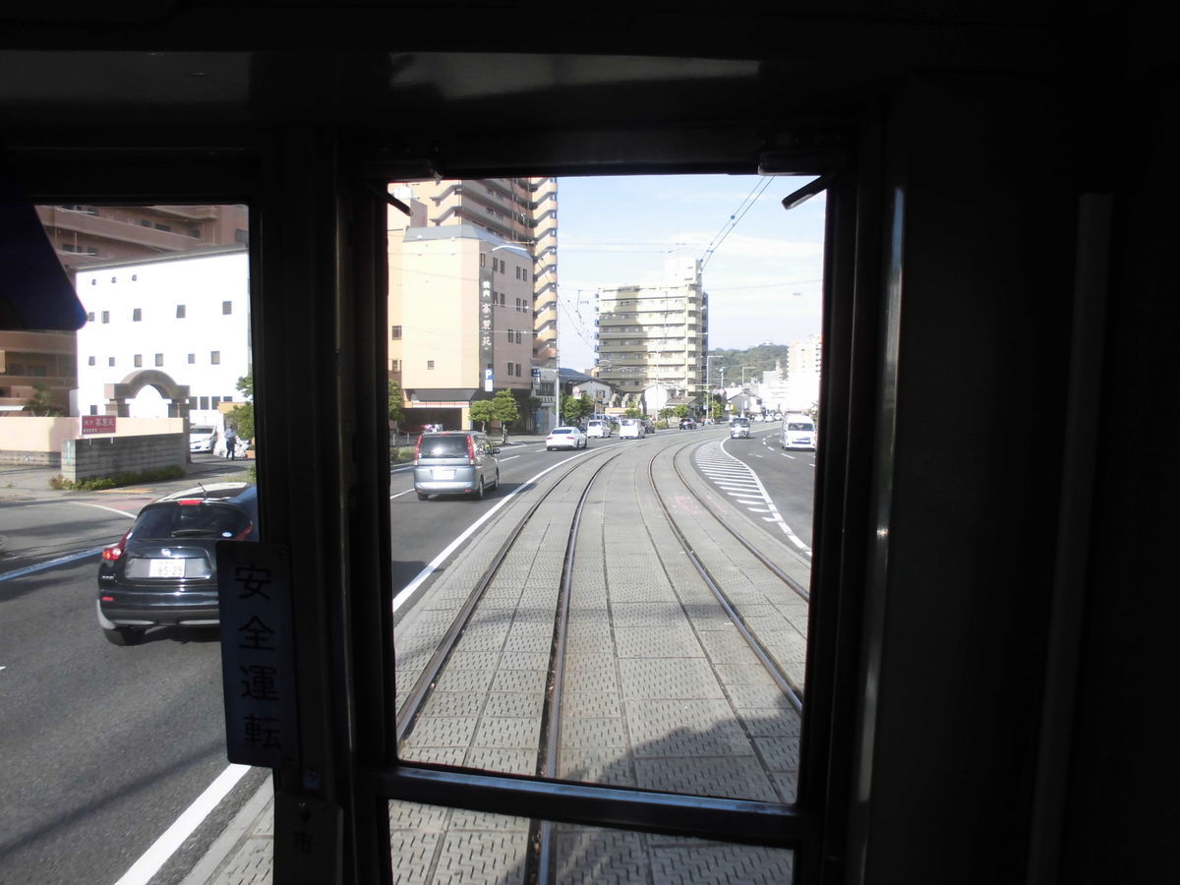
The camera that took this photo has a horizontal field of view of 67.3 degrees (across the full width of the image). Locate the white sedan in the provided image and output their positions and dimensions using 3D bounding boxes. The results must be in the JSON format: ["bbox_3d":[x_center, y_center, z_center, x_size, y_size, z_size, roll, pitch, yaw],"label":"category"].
[{"bbox_3d":[-1.378,-0.217,54.675,1.840,1.410,4.680,0,2,8],"label":"white sedan"}]

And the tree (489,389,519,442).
[{"bbox_3d":[-5.994,-1.865,62.929,2.000,3.950,2.000,1,2,10],"label":"tree"}]

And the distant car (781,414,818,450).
[{"bbox_3d":[12.753,-0.668,54.560,1.870,2.200,4.950,0,2,8],"label":"distant car"}]

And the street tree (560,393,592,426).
[{"bbox_3d":[-1.144,-2.583,79.928,2.900,4.000,2.900,1,2,12],"label":"street tree"}]

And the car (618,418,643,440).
[{"bbox_3d":[3.753,-1.207,77.269,1.700,1.740,4.300,1,2,14],"label":"car"}]

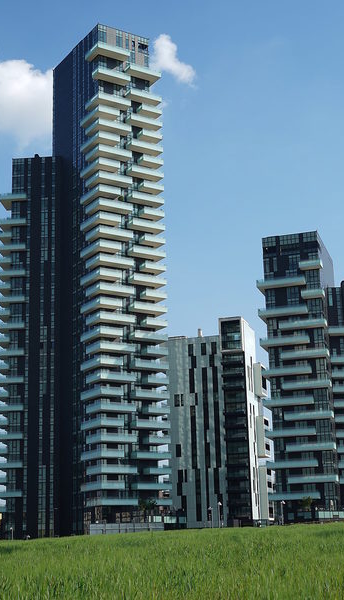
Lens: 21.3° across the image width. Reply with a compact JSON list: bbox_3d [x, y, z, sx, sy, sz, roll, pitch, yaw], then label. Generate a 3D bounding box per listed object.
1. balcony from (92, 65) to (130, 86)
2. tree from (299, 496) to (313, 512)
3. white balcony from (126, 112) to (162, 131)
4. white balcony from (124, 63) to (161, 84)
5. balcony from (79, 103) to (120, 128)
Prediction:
[{"bbox_3d":[-16.161,-59.748,244.820,9.800,1.720,3.400,8,-17,-32],"label":"balcony"},{"bbox_3d":[30.371,46.577,207.749,3.060,4.080,3.060,-6,-15,17],"label":"tree"},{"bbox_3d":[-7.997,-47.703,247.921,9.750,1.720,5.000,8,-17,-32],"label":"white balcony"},{"bbox_3d":[-8.260,-58.340,238.440,9.100,1.570,5.950,8,-18,-32],"label":"white balcony"},{"bbox_3d":[-18.319,-46.340,234.058,5.907,1.775,10.083,7,-17,-31],"label":"balcony"}]

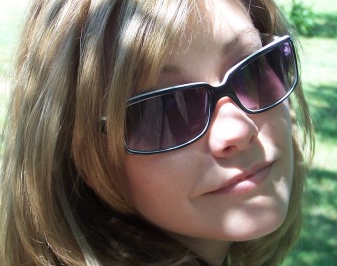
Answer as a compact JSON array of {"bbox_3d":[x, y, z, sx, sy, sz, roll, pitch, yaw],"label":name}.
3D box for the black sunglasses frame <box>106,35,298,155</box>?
[{"bbox_3d":[0.001,-0.034,0.642,0.142,0.048,0.145,-22,18,-24],"label":"black sunglasses frame"}]

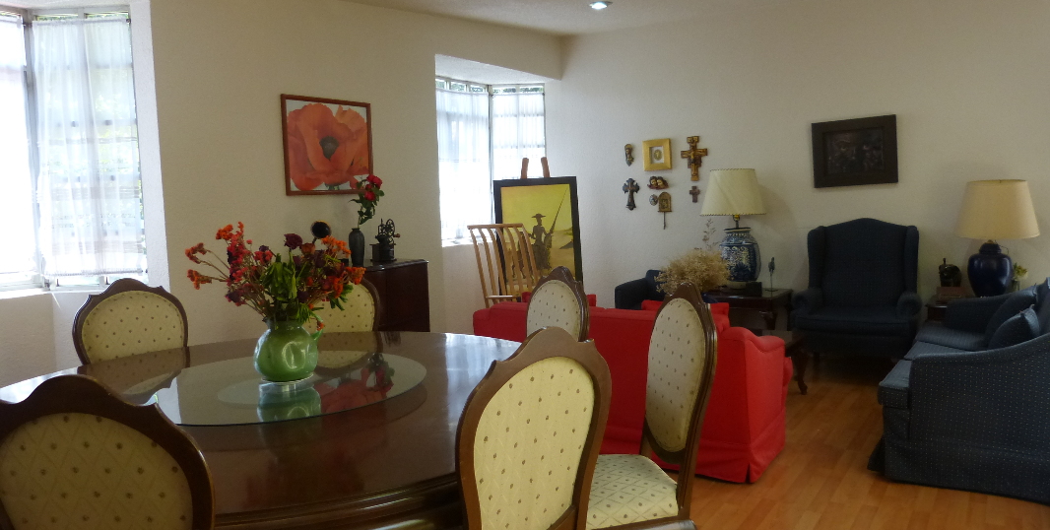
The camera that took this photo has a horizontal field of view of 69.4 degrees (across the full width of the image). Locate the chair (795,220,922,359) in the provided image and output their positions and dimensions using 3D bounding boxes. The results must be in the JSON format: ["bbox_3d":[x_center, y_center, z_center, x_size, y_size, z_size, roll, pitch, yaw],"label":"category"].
[{"bbox_3d":[2.381,0.221,5.392,0.810,1.097,0.830,1,6,27],"label":"chair"}]

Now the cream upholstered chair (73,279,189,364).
[{"bbox_3d":[-1.340,0.591,2.906,0.555,1.085,0.510,2,7,30],"label":"cream upholstered chair"}]

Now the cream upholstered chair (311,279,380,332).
[{"bbox_3d":[-0.834,0.532,3.275,0.500,1.050,0.580,-2,6,-6],"label":"cream upholstered chair"}]

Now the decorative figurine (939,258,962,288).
[{"bbox_3d":[2.867,0.051,5.099,0.137,0.190,0.090,-4,6,-21],"label":"decorative figurine"}]

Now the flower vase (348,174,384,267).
[{"bbox_3d":[-0.959,-0.251,4.470,0.200,0.530,0.170,-1,6,0],"label":"flower vase"}]

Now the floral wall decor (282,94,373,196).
[{"bbox_3d":[-1.184,-0.713,4.634,0.030,0.572,0.700,3,7,33],"label":"floral wall decor"}]

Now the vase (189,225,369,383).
[{"bbox_3d":[-0.811,0.116,2.436,0.540,0.500,0.450,-1,6,0],"label":"vase"}]

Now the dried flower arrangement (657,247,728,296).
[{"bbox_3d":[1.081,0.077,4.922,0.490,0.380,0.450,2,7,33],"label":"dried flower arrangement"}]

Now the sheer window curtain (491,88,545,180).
[{"bbox_3d":[-0.051,-0.902,7.071,0.452,1.376,0.070,0,6,6],"label":"sheer window curtain"}]

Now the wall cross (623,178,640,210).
[{"bbox_3d":[0.915,-0.608,6.561,0.162,0.273,0.025,1,6,33],"label":"wall cross"}]

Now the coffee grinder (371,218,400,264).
[{"bbox_3d":[-0.887,-0.160,4.824,0.163,0.282,0.135,-5,7,-31],"label":"coffee grinder"}]

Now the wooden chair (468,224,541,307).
[{"bbox_3d":[0.128,0.296,5.103,0.740,1.120,0.600,3,7,38],"label":"wooden chair"}]

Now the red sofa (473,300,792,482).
[{"bbox_3d":[0.568,0.568,4.136,1.550,0.740,0.760,2,7,33],"label":"red sofa"}]

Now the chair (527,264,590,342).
[{"bbox_3d":[-0.067,0.561,2.893,0.555,1.085,0.510,-4,7,-26],"label":"chair"}]

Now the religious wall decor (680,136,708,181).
[{"bbox_3d":[1.385,-0.870,6.218,0.228,0.366,0.025,0,6,34],"label":"religious wall decor"}]

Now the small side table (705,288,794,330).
[{"bbox_3d":[1.624,0.477,5.632,0.600,0.580,0.540,2,7,33],"label":"small side table"}]

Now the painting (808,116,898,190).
[{"bbox_3d":[2.438,-0.831,5.613,0.580,0.485,0.040,-1,5,34],"label":"painting"}]

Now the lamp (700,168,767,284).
[{"bbox_3d":[1.547,-0.278,5.633,0.480,0.863,0.480,2,7,33],"label":"lamp"}]

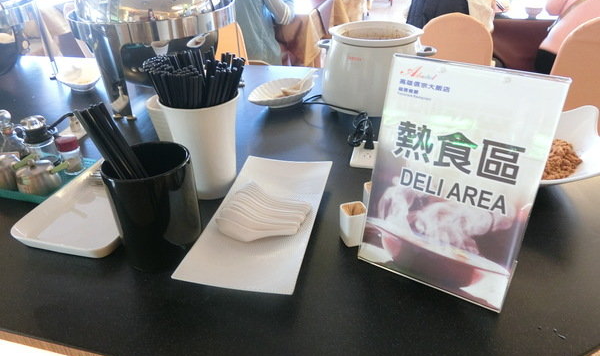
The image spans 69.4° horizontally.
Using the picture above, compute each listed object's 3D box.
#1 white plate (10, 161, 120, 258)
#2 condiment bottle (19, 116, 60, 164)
[{"bbox_3d":[-0.359,0.036,0.818,0.195,0.023,0.310,6,31,12],"label":"white plate"},{"bbox_3d":[-0.572,-0.081,0.961,0.058,0.096,0.058,-3,31,0],"label":"condiment bottle"}]

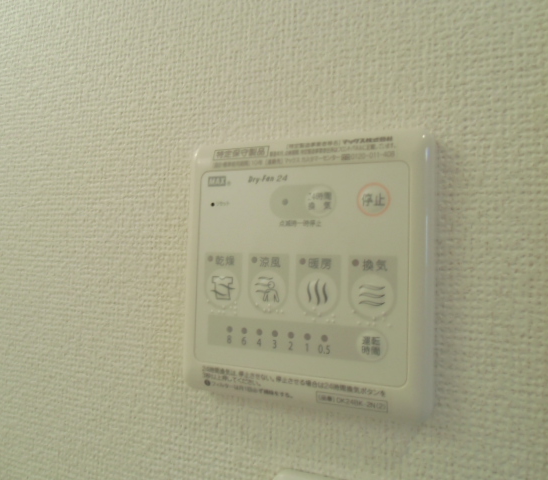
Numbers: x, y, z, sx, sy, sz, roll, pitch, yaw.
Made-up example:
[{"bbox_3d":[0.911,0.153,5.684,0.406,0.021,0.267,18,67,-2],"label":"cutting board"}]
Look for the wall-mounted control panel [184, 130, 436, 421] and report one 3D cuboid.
[{"bbox_3d":[0.011,0.013,0.203,0.116,0.120,0.013,1,-4,21],"label":"wall-mounted control panel"}]

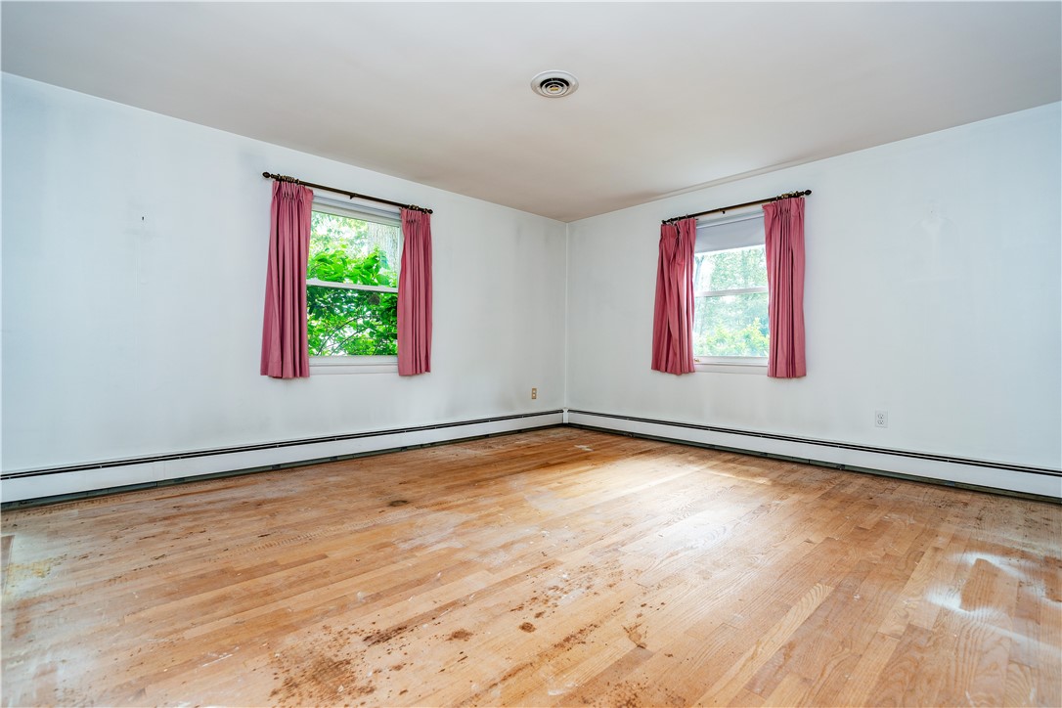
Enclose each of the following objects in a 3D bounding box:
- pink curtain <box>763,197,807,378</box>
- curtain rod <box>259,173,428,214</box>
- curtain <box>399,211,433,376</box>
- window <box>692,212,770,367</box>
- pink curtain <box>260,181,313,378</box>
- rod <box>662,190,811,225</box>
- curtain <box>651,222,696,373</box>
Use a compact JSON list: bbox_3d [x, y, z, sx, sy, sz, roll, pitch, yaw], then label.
[{"bbox_3d":[1.998,-0.513,3.718,0.119,1.384,0.319,0,1,-44],"label":"pink curtain"},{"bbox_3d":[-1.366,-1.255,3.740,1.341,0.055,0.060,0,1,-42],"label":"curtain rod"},{"bbox_3d":[-0.995,-0.526,4.086,0.304,1.394,0.119,0,1,-42],"label":"curtain"},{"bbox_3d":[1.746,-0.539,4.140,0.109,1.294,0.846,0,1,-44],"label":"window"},{"bbox_3d":[-1.744,-0.526,3.411,0.328,1.384,0.119,0,1,-42],"label":"pink curtain"},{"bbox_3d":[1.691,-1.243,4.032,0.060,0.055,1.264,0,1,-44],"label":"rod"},{"bbox_3d":[1.341,-0.522,4.391,0.119,1.379,0.408,0,1,-44],"label":"curtain"}]

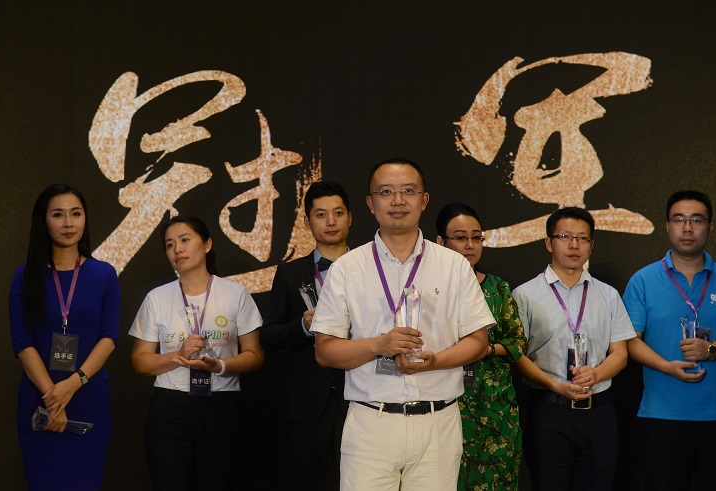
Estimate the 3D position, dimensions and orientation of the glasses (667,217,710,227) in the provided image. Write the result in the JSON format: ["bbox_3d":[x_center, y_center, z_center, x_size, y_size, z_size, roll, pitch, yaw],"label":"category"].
[{"bbox_3d":[1.182,-0.086,5.120,0.150,0.042,0.140,-1,-4,10],"label":"glasses"}]

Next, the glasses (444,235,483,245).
[{"bbox_3d":[0.380,-0.021,5.100,0.142,0.040,0.140,2,-4,-21],"label":"glasses"}]

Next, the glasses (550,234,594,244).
[{"bbox_3d":[0.764,-0.021,5.120,0.148,0.040,0.140,1,-4,-9],"label":"glasses"}]

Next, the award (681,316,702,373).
[{"bbox_3d":[1.162,0.344,4.980,0.068,0.205,0.062,-5,-3,6],"label":"award"}]

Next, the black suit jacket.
[{"bbox_3d":[-0.110,0.336,5.350,0.520,0.660,0.320,0,-4,-7],"label":"black suit jacket"}]

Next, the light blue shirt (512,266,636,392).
[{"bbox_3d":[0.780,0.304,5.180,0.455,0.460,0.280,0,-4,-3],"label":"light blue shirt"}]

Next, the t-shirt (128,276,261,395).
[{"bbox_3d":[-0.585,0.320,5.150,0.470,0.430,0.270,0,-4,2],"label":"t-shirt"}]

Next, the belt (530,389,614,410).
[{"bbox_3d":[0.776,0.557,5.180,0.310,0.065,0.240,0,-4,-3],"label":"belt"}]

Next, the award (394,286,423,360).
[{"bbox_3d":[0.150,0.224,4.050,0.066,0.215,0.062,0,-4,0],"label":"award"}]

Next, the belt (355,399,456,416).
[{"bbox_3d":[0.141,0.479,4.250,0.310,0.053,0.240,0,-4,-2],"label":"belt"}]

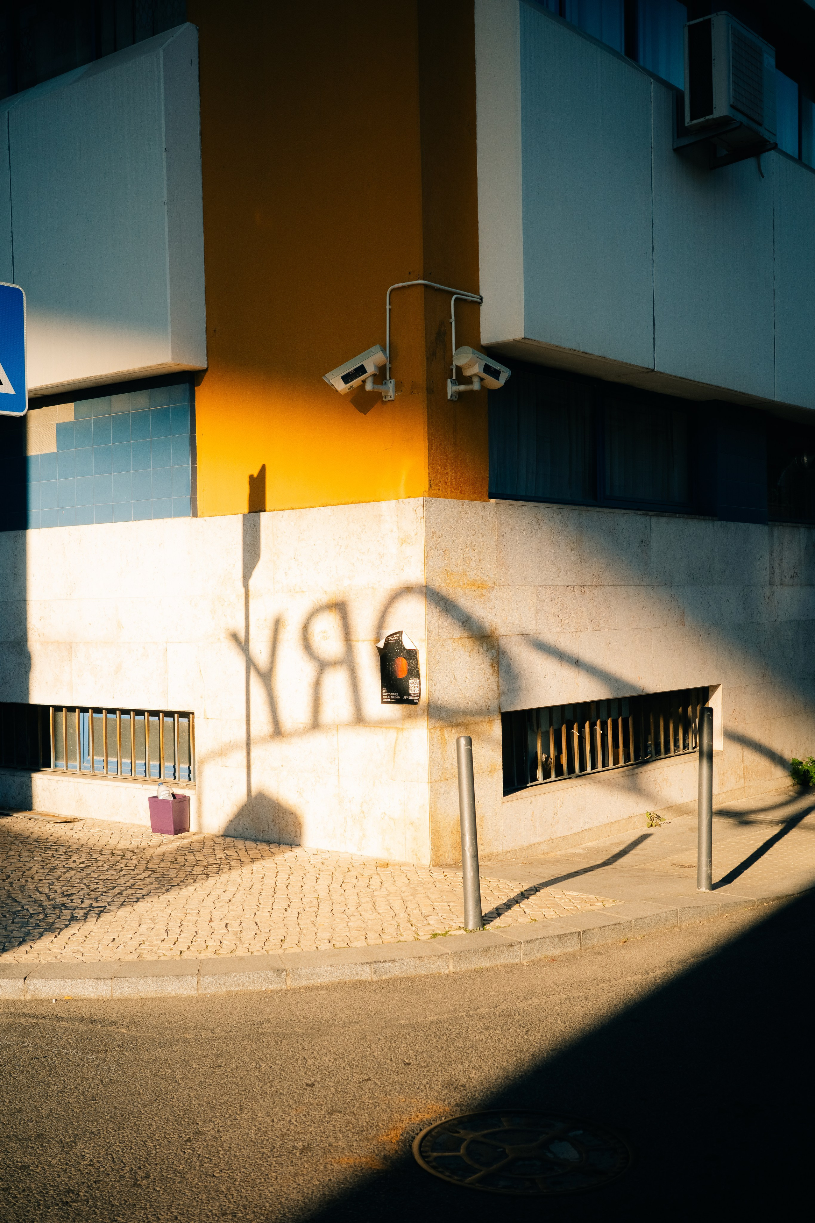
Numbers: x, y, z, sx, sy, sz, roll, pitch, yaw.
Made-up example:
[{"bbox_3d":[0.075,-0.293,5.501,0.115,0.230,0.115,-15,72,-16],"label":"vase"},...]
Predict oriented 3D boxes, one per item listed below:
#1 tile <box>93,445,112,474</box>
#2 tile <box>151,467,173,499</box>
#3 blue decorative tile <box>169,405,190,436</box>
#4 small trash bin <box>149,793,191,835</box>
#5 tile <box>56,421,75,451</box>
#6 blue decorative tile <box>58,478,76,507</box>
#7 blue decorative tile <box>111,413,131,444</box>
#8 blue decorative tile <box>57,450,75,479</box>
[{"bbox_3d":[-2.083,-1.030,9.302,0.199,0.198,0.010,-1,0,39],"label":"tile"},{"bbox_3d":[-1.644,-0.862,9.112,0.200,0.200,0.010,-1,1,38],"label":"tile"},{"bbox_3d":[-1.506,-1.267,8.992,0.187,0.200,0.010,-1,1,38],"label":"blue decorative tile"},{"bbox_3d":[-1.597,1.354,9.097,0.238,0.237,0.165,-1,0,37],"label":"small trash bin"},{"bbox_3d":[-2.464,-1.263,9.799,0.198,0.200,0.010,-1,0,37],"label":"tile"},{"bbox_3d":[-2.454,-0.853,9.800,0.198,0.200,0.010,-1,0,37],"label":"blue decorative tile"},{"bbox_3d":[-1.973,-1.261,9.364,0.200,0.200,0.010,-1,1,38],"label":"blue decorative tile"},{"bbox_3d":[-2.448,-1.059,9.746,0.200,0.200,0.010,-1,1,38],"label":"blue decorative tile"}]

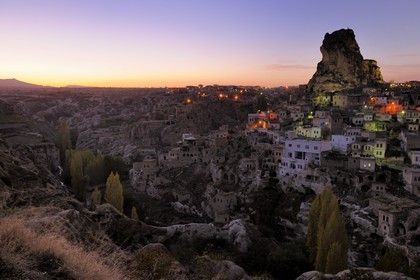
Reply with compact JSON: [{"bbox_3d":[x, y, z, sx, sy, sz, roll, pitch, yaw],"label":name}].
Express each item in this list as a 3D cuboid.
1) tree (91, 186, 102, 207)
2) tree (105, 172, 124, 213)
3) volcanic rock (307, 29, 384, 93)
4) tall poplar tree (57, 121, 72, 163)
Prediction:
[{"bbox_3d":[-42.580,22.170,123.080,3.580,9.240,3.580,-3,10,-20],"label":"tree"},{"bbox_3d":[-34.090,19.540,116.580,6.430,16.350,6.430,-3,10,-17],"label":"tree"},{"bbox_3d":[106.000,-61.410,255.490,60.240,49.570,48.000,4,10,22],"label":"volcanic rock"},{"bbox_3d":[-74.630,2.450,167.510,7.180,24.990,7.180,-4,10,-24],"label":"tall poplar tree"}]

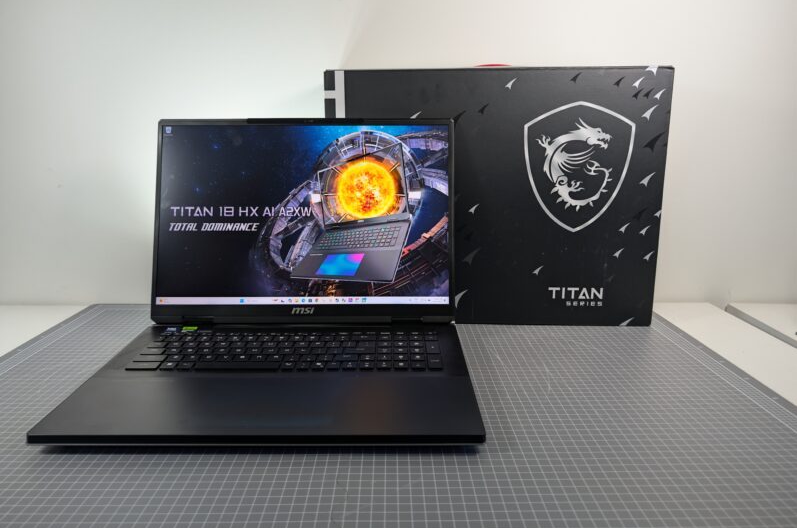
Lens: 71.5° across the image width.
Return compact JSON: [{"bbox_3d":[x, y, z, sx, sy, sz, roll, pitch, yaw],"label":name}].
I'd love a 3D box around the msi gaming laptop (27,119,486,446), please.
[{"bbox_3d":[-0.126,-0.013,0.625,0.404,0.299,0.339,0,12,0],"label":"msi gaming laptop"}]

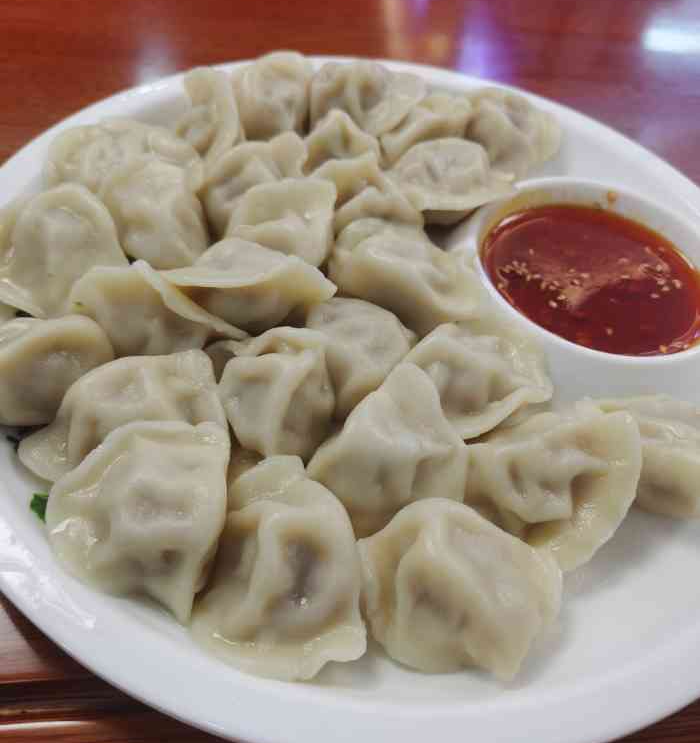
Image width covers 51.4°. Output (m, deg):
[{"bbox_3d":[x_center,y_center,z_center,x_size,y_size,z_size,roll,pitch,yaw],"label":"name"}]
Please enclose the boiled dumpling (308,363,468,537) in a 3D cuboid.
[{"bbox_3d":[0.011,0.023,0.211,0.047,0.034,0.046,-5,53,-12],"label":"boiled dumpling"}]

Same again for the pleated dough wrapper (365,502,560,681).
[{"bbox_3d":[0.030,0.058,0.199,0.052,0.029,0.046,7,51,-3],"label":"pleated dough wrapper"}]

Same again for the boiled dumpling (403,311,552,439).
[{"bbox_3d":[0.041,0.001,0.235,0.051,0.029,0.041,-7,53,-14],"label":"boiled dumpling"}]

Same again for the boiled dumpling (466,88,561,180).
[{"bbox_3d":[0.076,-0.111,0.340,0.041,0.029,0.054,-5,53,-11],"label":"boiled dumpling"}]

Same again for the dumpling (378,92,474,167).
[{"bbox_3d":[0.036,-0.110,0.331,0.048,0.028,0.040,-3,52,-9],"label":"dumpling"}]

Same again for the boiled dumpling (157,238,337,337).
[{"bbox_3d":[-0.035,-0.029,0.251,0.061,0.028,0.035,5,52,-4],"label":"boiled dumpling"}]

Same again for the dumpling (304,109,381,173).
[{"bbox_3d":[-0.003,-0.092,0.296,0.034,0.028,0.043,3,52,-6],"label":"dumpling"}]

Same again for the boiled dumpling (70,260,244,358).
[{"bbox_3d":[-0.061,-0.019,0.230,0.051,0.029,0.037,28,53,14],"label":"boiled dumpling"}]

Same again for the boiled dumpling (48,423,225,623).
[{"bbox_3d":[-0.059,0.041,0.207,0.049,0.029,0.055,-1,52,-8],"label":"boiled dumpling"}]

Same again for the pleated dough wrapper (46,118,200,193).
[{"bbox_3d":[-0.092,-0.087,0.298,0.061,0.026,0.040,9,52,0],"label":"pleated dough wrapper"}]

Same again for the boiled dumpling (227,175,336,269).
[{"bbox_3d":[-0.026,-0.054,0.275,0.044,0.030,0.042,9,52,0],"label":"boiled dumpling"}]

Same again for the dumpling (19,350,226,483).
[{"bbox_3d":[-0.064,0.014,0.209,0.060,0.031,0.044,-4,53,-11],"label":"dumpling"}]

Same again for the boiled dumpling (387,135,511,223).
[{"bbox_3d":[0.040,-0.075,0.285,0.051,0.026,0.040,4,51,-5],"label":"boiled dumpling"}]

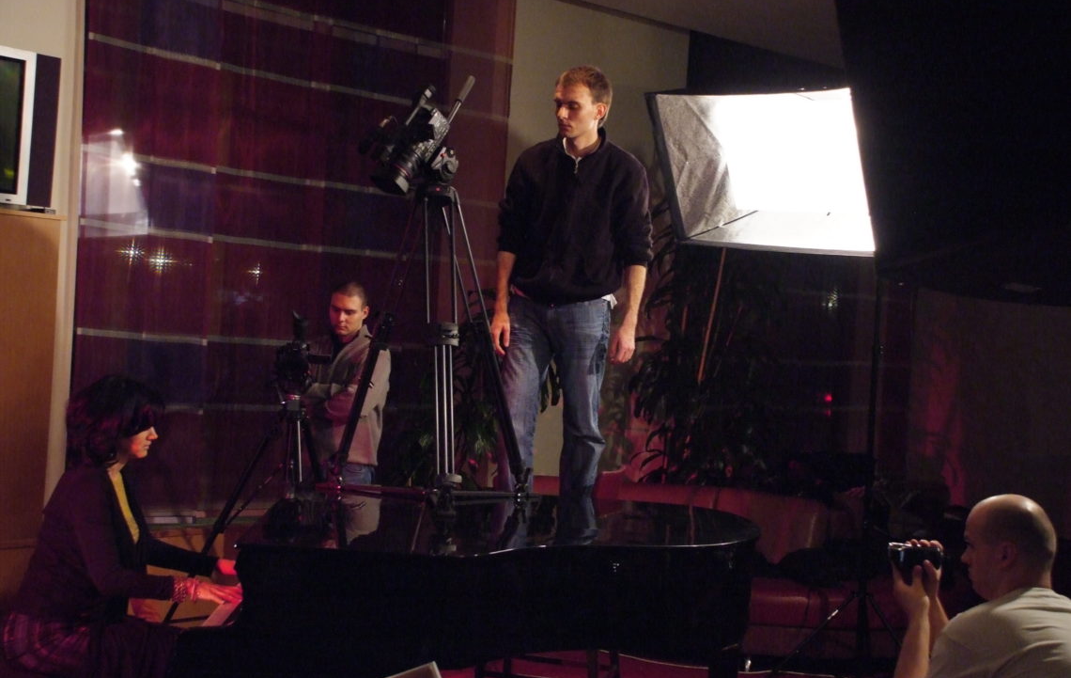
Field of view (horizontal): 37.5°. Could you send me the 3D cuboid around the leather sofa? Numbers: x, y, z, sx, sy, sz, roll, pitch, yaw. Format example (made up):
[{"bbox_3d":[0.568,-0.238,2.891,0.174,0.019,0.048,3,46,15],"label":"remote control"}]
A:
[{"bbox_3d":[1.090,1.180,7.880,2.300,0.800,0.950,3,0,2],"label":"leather sofa"}]

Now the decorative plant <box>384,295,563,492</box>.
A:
[{"bbox_3d":[-0.320,0.620,8.050,0.880,1.720,0.880,3,0,0],"label":"decorative plant"}]

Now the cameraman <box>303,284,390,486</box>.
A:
[{"bbox_3d":[-0.860,0.608,7.200,0.500,1.740,0.380,3,0,37],"label":"cameraman"}]

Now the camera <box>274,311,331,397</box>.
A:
[{"bbox_3d":[-1.020,0.070,6.900,0.240,0.350,0.360,3,0,6],"label":"camera"}]

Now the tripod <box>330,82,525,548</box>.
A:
[{"bbox_3d":[-0.300,-0.160,4.920,0.660,1.340,0.600,3,0,-29],"label":"tripod"}]

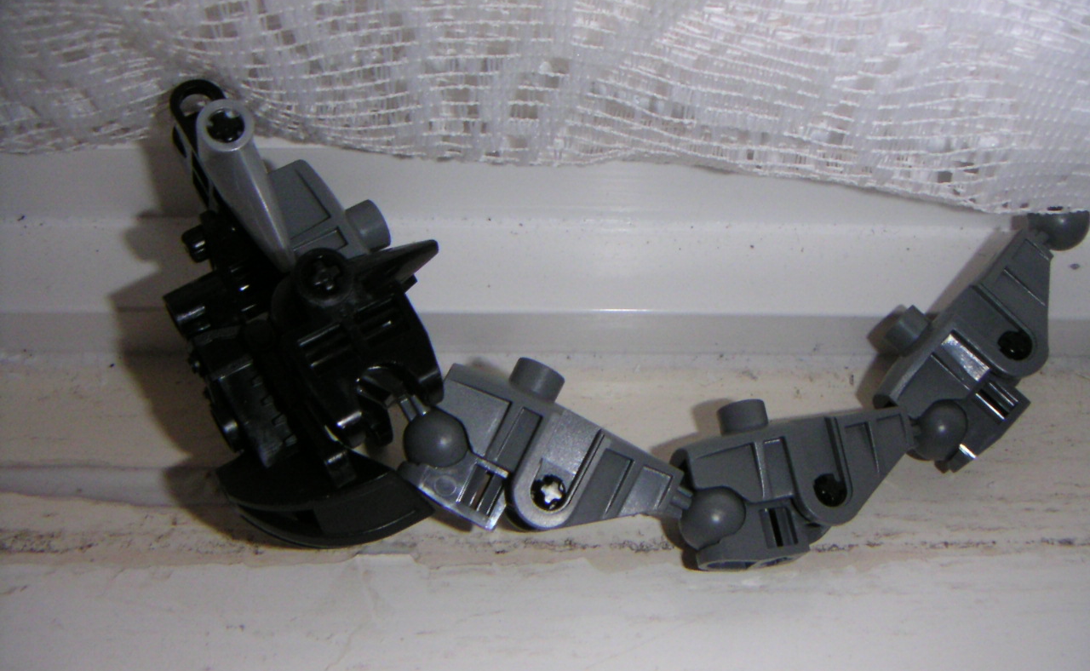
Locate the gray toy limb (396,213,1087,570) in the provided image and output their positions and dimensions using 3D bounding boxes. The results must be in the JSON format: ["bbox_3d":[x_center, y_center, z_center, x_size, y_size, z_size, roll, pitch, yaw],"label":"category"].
[{"bbox_3d":[0.041,0.013,0.194,0.131,0.019,0.049,-14,72,-12],"label":"gray toy limb"}]

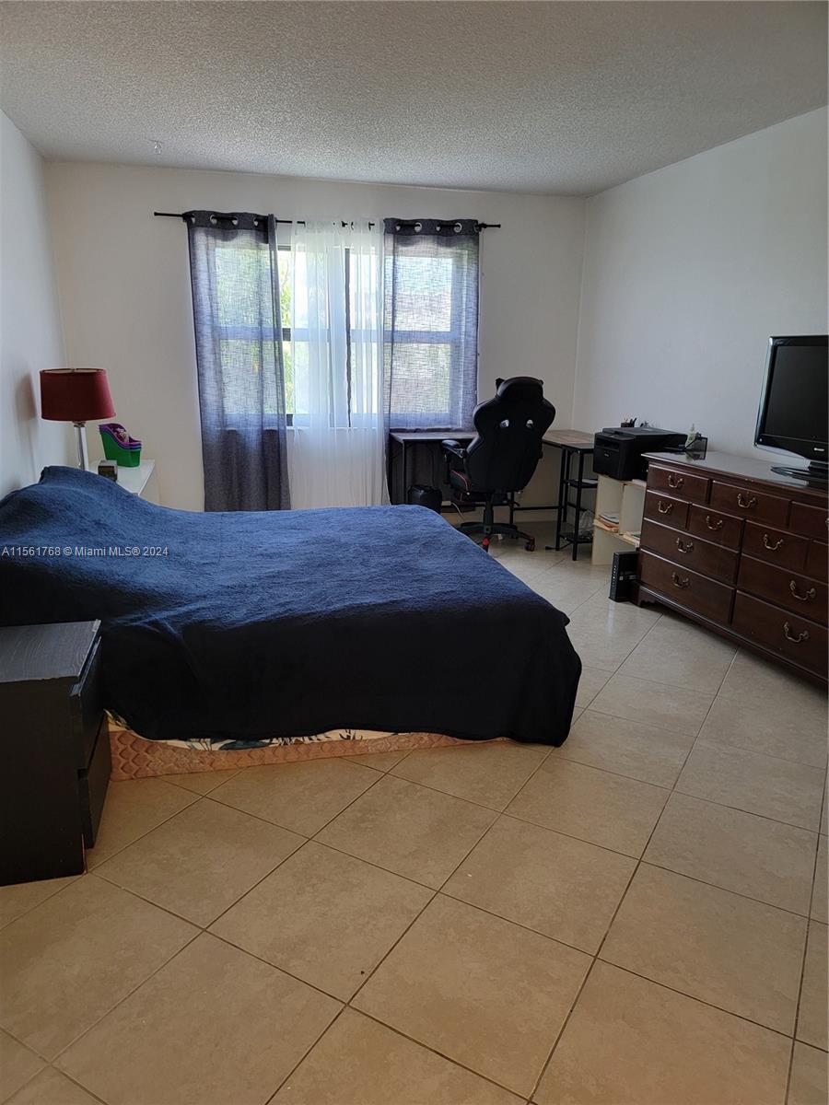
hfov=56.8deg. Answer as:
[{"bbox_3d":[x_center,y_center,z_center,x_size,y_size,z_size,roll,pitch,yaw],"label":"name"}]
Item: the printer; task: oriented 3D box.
[{"bbox_3d":[1.395,-0.617,4.782,0.385,0.290,0.405,-2,15,-14],"label":"printer"}]

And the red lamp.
[{"bbox_3d":[-1.844,-0.714,4.207,0.390,0.570,0.390,-2,15,-14],"label":"red lamp"}]

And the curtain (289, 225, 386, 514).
[{"bbox_3d":[-0.547,-1.240,5.506,0.720,2.090,0.090,-2,15,-12],"label":"curtain"}]

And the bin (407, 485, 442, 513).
[{"bbox_3d":[0.079,-0.283,5.590,0.250,0.340,0.250,-2,15,-14],"label":"bin"}]

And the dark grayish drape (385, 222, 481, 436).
[{"bbox_3d":[0.111,-1.296,5.628,0.700,2.080,0.110,-2,15,-12],"label":"dark grayish drape"}]

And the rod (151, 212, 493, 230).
[{"bbox_3d":[-0.531,-2.257,5.223,2.340,0.050,0.080,-3,15,-12],"label":"rod"}]

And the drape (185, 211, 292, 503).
[{"bbox_3d":[-1.209,-1.218,5.353,0.620,2.090,0.110,-2,15,-12],"label":"drape"}]

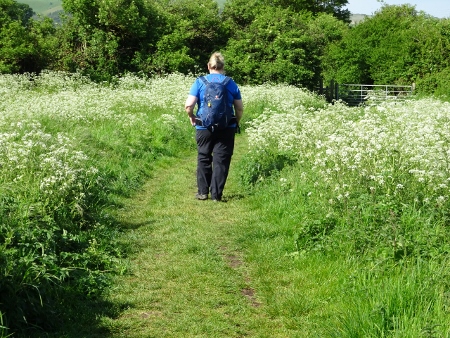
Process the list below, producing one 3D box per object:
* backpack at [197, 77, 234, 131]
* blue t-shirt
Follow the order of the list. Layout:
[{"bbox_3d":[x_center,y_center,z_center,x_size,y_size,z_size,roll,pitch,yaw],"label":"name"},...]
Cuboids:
[{"bbox_3d":[-0.096,-0.717,14.300,0.380,0.590,0.310,0,5,6],"label":"backpack"},{"bbox_3d":[-0.104,-0.752,14.500,0.560,0.630,0.350,0,5,6],"label":"blue t-shirt"}]

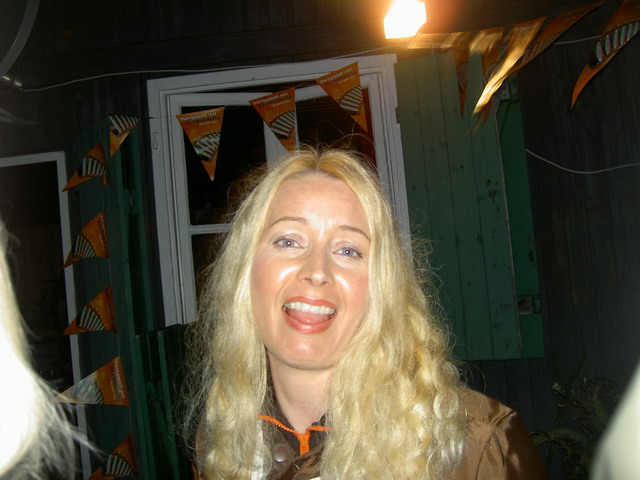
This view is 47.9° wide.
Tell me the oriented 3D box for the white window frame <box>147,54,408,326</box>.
[{"bbox_3d":[-0.145,-0.108,2.770,0.970,1.111,0.110,-5,-3,5],"label":"white window frame"}]

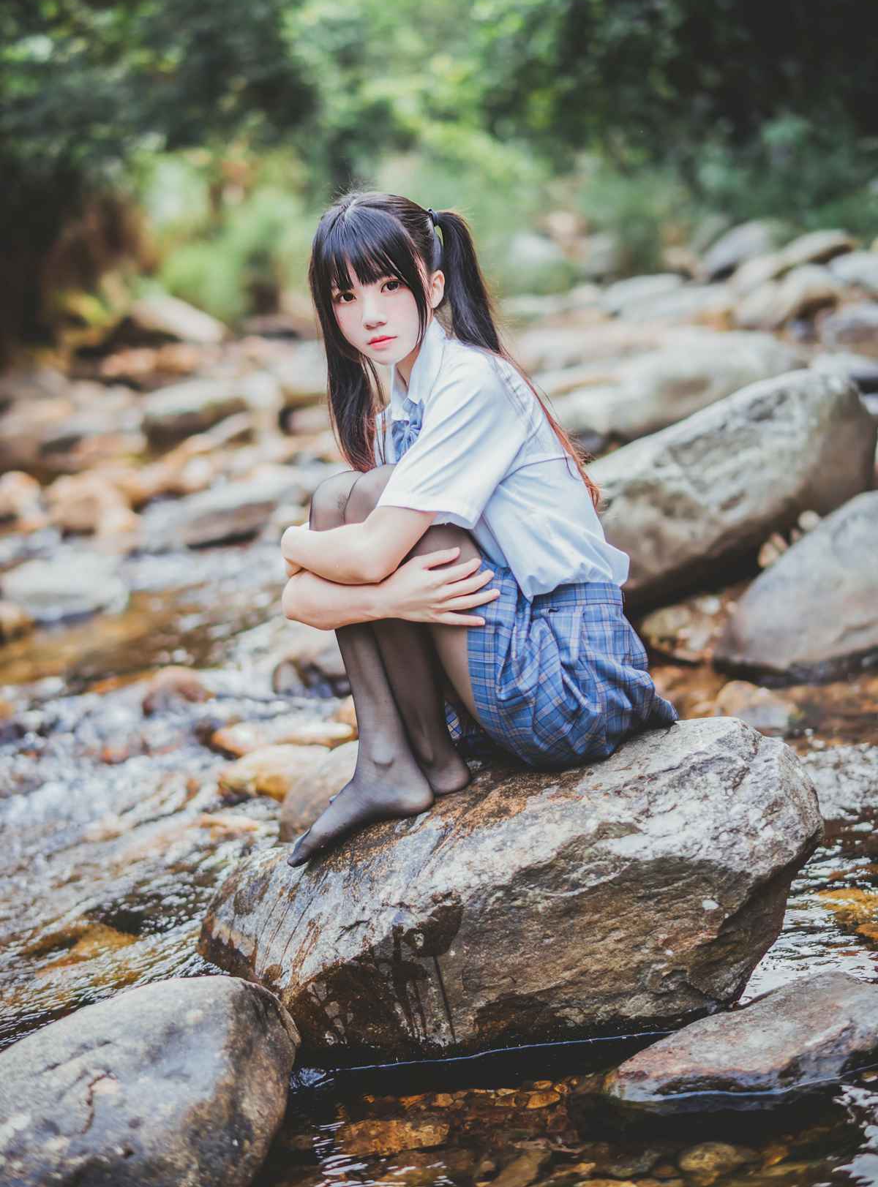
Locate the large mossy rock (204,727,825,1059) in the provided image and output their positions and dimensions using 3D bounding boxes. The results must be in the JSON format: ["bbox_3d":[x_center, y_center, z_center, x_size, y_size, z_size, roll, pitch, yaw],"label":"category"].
[{"bbox_3d":[0.100,0.397,2.524,0.780,0.390,0.520,-3,13,-13],"label":"large mossy rock"}]

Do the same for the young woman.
[{"bbox_3d":[0.040,-0.114,2.406,0.520,0.830,0.420,-6,14,-24],"label":"young woman"}]

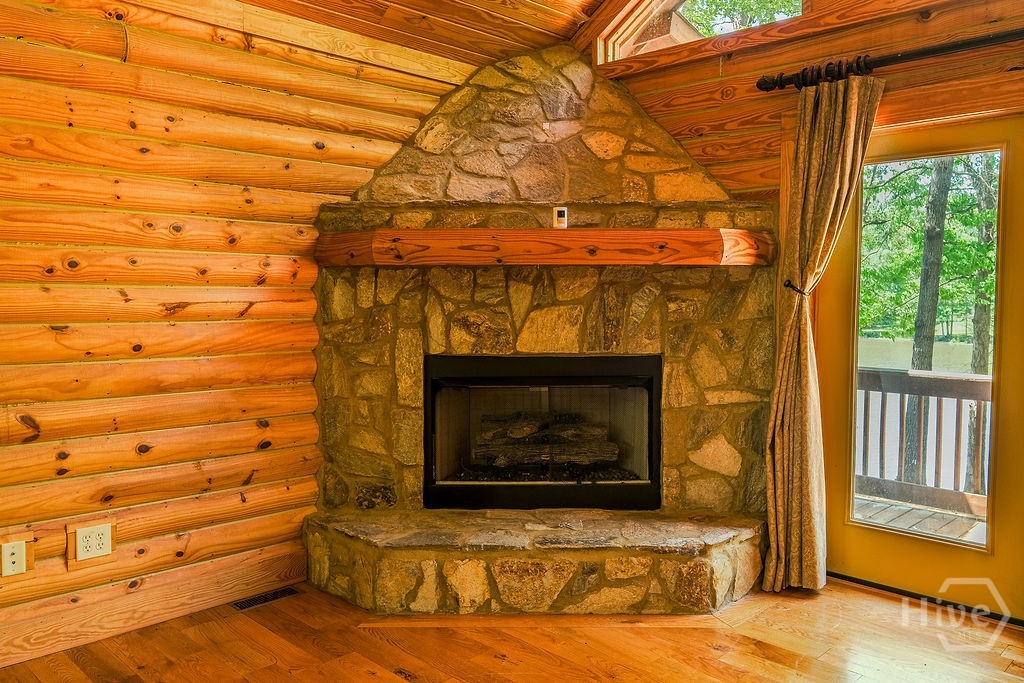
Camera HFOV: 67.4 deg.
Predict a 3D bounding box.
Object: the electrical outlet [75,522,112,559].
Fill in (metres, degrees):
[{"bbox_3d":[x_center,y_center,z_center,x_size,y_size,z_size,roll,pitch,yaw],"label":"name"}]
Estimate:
[{"bbox_3d":[-1.560,0.749,2.873,0.116,0.114,0.010,-2,4,-45],"label":"electrical outlet"}]

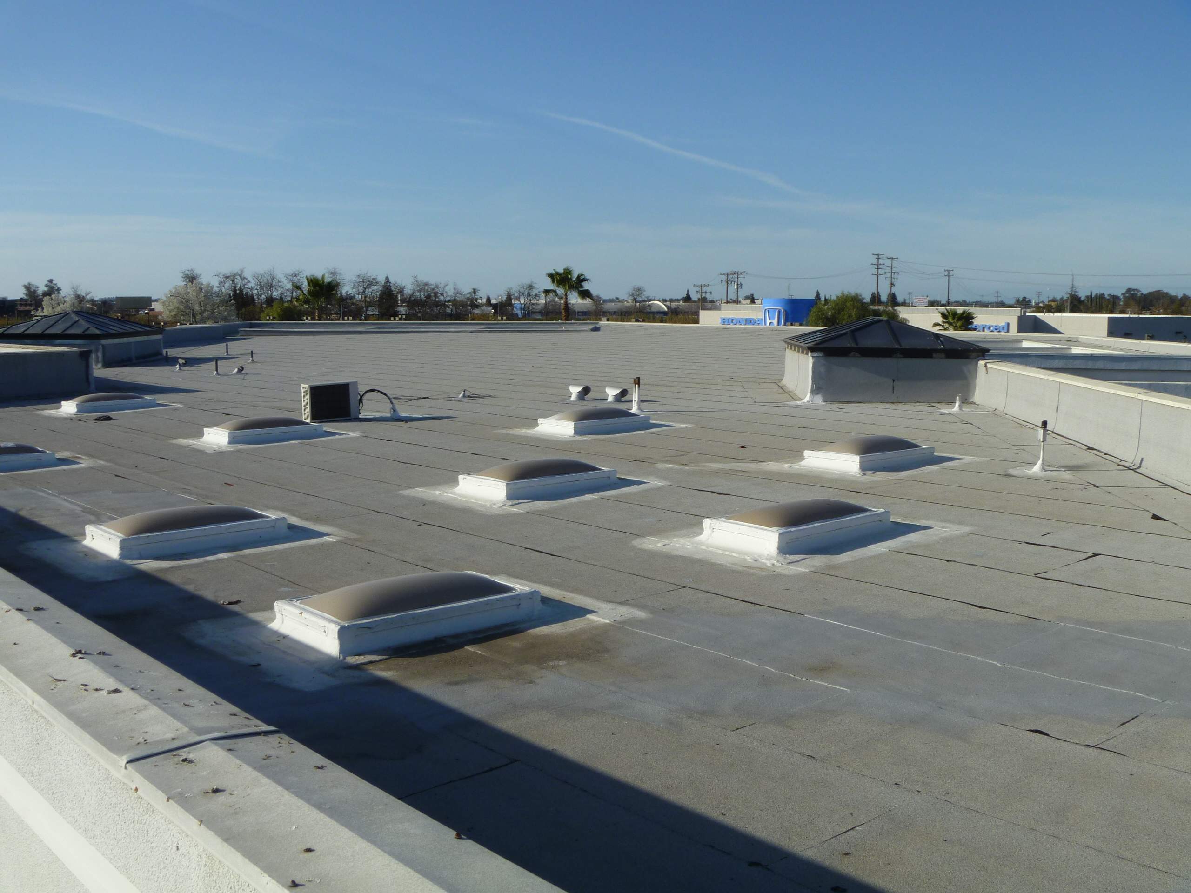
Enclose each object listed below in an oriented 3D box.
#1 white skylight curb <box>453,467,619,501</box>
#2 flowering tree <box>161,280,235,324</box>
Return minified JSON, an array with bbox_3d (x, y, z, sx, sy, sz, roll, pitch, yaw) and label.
[{"bbox_3d":[-0.517,0.318,11.102,1.310,0.170,0.740,-6,9,-40],"label":"white skylight curb"},{"bbox_3d":[-32.987,-9.583,100.239,6.100,8.600,6.100,0,7,0],"label":"flowering tree"}]

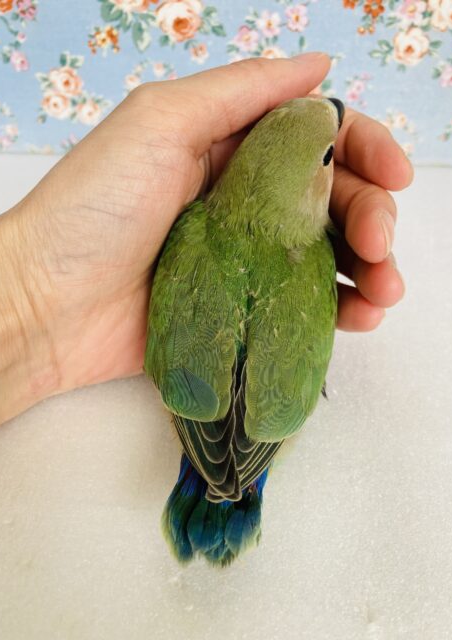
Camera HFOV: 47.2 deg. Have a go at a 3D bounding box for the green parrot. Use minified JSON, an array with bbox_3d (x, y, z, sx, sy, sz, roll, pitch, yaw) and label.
[{"bbox_3d":[0.007,0.002,0.170,0.058,0.052,0.150,8,72,3],"label":"green parrot"}]

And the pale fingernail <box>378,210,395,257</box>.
[{"bbox_3d":[0.052,-0.028,0.165,0.004,0.014,0.011,1,-6,6],"label":"pale fingernail"}]

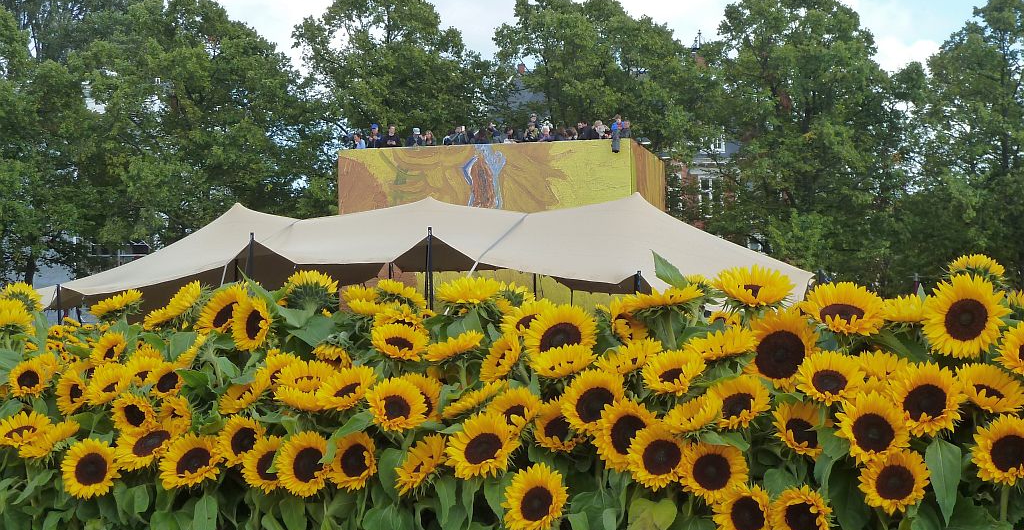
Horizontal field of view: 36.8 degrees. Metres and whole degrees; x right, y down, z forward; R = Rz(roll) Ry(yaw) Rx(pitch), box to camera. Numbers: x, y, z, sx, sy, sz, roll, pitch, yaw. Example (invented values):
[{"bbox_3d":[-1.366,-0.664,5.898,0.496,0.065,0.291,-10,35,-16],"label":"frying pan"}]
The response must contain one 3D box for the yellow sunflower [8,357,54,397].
[{"bbox_3d":[-1.437,0.336,4.600,0.137,0.137,0.050,0,-23,6],"label":"yellow sunflower"}]

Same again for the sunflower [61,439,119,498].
[{"bbox_3d":[-0.979,0.476,3.580,0.138,0.138,0.045,1,-11,-17],"label":"sunflower"}]

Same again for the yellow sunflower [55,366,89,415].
[{"bbox_3d":[-1.317,0.375,4.600,0.150,0.150,0.052,-2,-10,41],"label":"yellow sunflower"}]

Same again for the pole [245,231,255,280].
[{"bbox_3d":[-3.933,1.054,23.000,0.070,3.100,0.070,2,-2,-10],"label":"pole"}]

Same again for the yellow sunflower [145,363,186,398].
[{"bbox_3d":[-0.971,0.326,4.300,0.125,0.125,0.050,-1,-21,25],"label":"yellow sunflower"}]

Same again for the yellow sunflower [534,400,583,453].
[{"bbox_3d":[0.101,0.343,3.270,0.112,0.112,0.050,0,-28,10],"label":"yellow sunflower"}]

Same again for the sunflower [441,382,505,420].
[{"bbox_3d":[-0.092,0.317,3.600,0.165,0.060,0.165,-32,9,-19],"label":"sunflower"}]

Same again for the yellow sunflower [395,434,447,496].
[{"bbox_3d":[-0.188,0.415,3.200,0.055,0.130,0.130,32,-22,-37],"label":"yellow sunflower"}]

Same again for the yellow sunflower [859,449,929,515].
[{"bbox_3d":[0.831,0.474,3.350,0.152,0.150,0.055,0,-12,0],"label":"yellow sunflower"}]

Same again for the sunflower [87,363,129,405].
[{"bbox_3d":[-1.091,0.322,4.150,0.130,0.130,0.050,-2,-34,28],"label":"sunflower"}]

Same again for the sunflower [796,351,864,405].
[{"bbox_3d":[0.631,0.227,3.050,0.138,0.138,0.060,0,-41,6],"label":"sunflower"}]

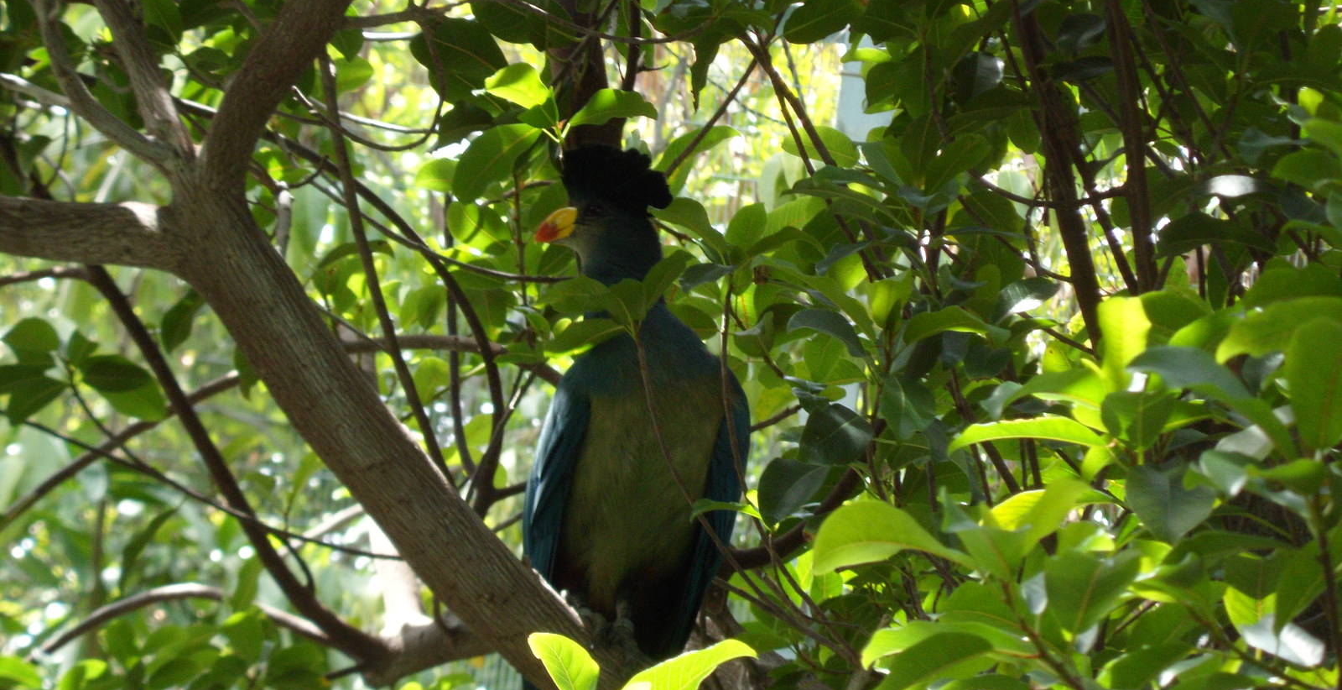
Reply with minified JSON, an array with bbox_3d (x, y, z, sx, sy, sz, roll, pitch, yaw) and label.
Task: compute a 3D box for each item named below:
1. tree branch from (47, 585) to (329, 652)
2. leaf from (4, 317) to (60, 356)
[{"bbox_3d":[-0.446,0.251,9.600,0.270,0.065,0.060,0,-8,0],"label":"tree branch"},{"bbox_3d":[-0.562,-0.007,9.200,0.065,0.015,0.050,-3,-51,2],"label":"leaf"}]

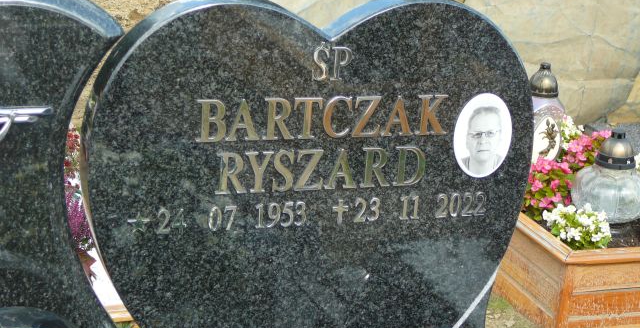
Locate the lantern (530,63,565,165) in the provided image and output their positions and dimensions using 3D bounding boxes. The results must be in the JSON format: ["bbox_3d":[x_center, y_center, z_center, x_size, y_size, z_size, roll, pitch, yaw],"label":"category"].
[{"bbox_3d":[0.659,-0.129,3.952,0.135,0.355,0.135,1,17,-11],"label":"lantern"}]

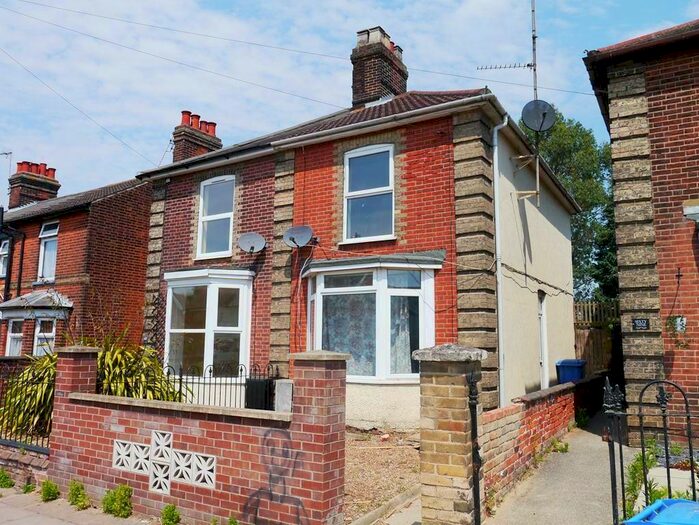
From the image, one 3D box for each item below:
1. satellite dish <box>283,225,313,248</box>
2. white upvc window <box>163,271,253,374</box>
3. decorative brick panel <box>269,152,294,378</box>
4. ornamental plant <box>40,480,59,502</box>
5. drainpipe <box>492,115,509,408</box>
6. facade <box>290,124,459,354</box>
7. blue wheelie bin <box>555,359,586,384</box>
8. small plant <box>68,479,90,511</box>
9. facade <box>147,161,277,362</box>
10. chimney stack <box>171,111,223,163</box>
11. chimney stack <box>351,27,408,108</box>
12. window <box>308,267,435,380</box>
[{"bbox_3d":[-0.872,-0.475,10.216,0.530,0.430,0.330,-2,-17,17],"label":"satellite dish"},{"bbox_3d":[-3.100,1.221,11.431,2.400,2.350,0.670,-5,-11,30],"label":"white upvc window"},{"bbox_3d":[-1.317,0.210,10.878,0.490,4.950,0.130,-5,-11,30],"label":"decorative brick panel"},{"bbox_3d":[-3.361,2.561,6.341,0.185,0.186,0.163,-4,-10,31],"label":"ornamental plant"},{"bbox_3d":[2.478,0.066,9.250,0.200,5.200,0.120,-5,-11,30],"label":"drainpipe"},{"bbox_3d":[0.332,0.107,9.968,3.300,4.900,0.350,-5,-11,30],"label":"facade"},{"bbox_3d":[4.531,2.501,11.496,0.570,1.040,0.700,-3,-9,21],"label":"blue wheelie bin"},{"bbox_3d":[-2.887,2.489,6.051,0.218,0.256,0.185,-4,-10,31],"label":"small plant"},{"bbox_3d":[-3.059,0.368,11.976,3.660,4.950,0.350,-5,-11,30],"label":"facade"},{"bbox_3d":[-4.866,-3.752,18.140,0.540,1.920,1.650,-5,-11,30],"label":"chimney stack"},{"bbox_3d":[0.860,-5.059,15.452,0.970,2.270,1.650,-5,-11,30],"label":"chimney stack"},{"bbox_3d":[0.145,1.061,9.553,2.520,1.850,0.580,-4,-10,31],"label":"window"}]

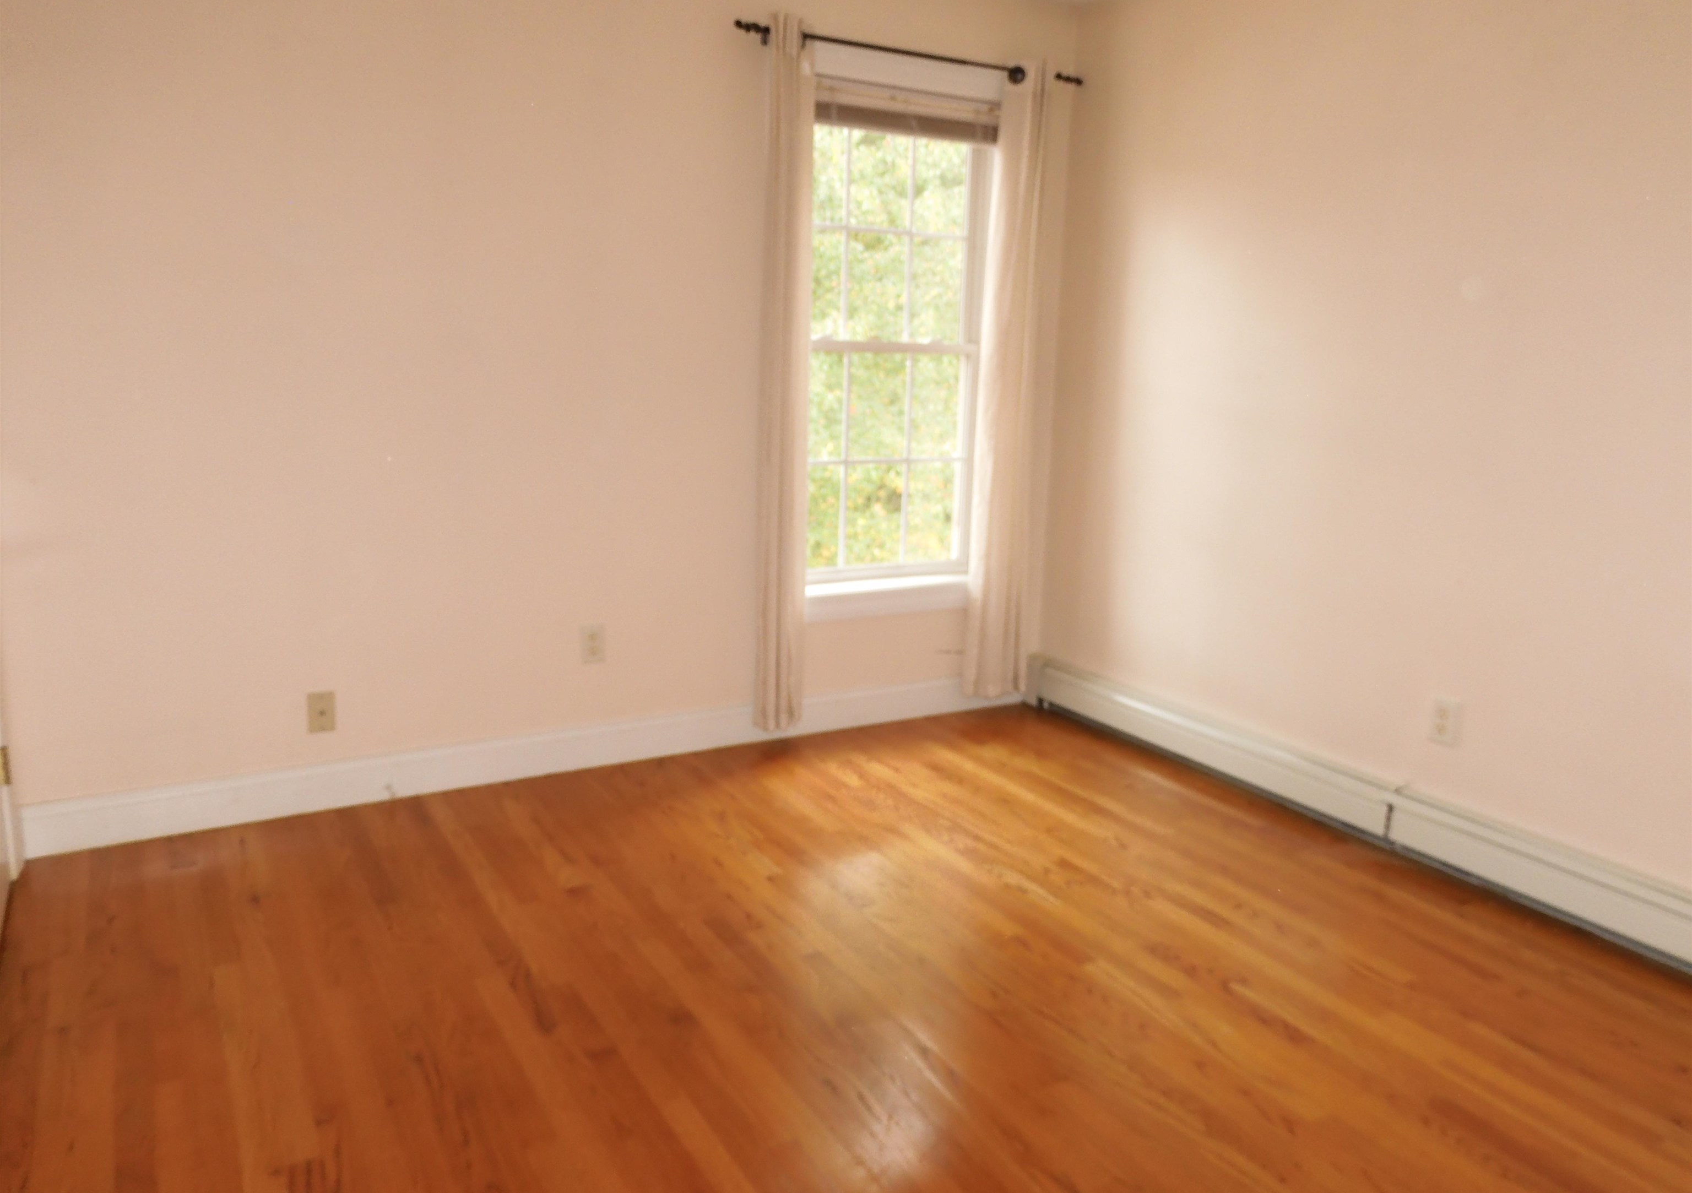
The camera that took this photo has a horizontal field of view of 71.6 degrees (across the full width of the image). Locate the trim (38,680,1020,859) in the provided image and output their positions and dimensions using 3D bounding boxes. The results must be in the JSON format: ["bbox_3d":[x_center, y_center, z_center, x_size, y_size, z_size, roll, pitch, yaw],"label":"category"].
[{"bbox_3d":[-0.694,0.459,3.693,3.125,0.133,0.018,-5,13,-29],"label":"trim"}]

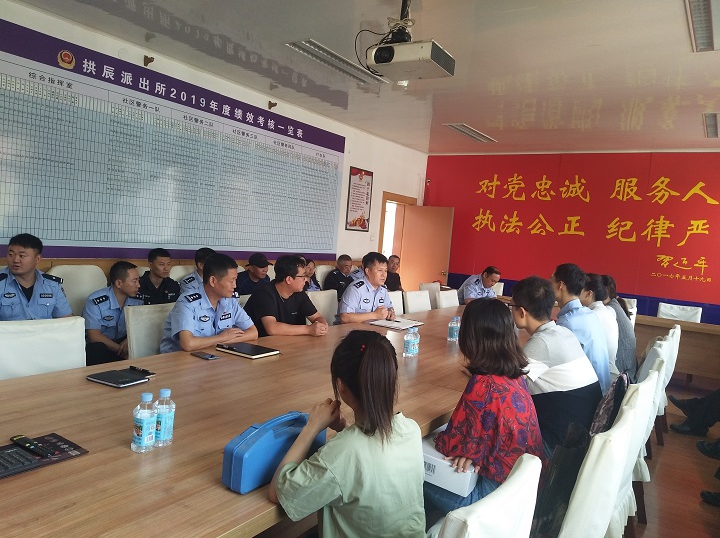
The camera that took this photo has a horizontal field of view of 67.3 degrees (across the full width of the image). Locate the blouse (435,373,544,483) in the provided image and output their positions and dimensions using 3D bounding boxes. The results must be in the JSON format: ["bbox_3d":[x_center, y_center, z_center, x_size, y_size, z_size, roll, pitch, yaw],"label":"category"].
[{"bbox_3d":[0.470,0.540,1.863,0.430,0.450,0.360,1,5,-45],"label":"blouse"}]

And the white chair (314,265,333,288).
[{"bbox_3d":[-0.317,0.504,6.387,0.560,1.030,0.480,7,4,33],"label":"white chair"}]

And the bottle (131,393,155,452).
[{"bbox_3d":[-0.621,0.436,1.563,0.066,0.168,0.066,7,4,33],"label":"bottle"}]

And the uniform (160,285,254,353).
[{"bbox_3d":[-0.936,0.387,3.242,0.380,0.550,0.490,8,5,41],"label":"uniform"}]

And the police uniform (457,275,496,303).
[{"bbox_3d":[1.405,0.349,6.753,0.400,0.530,0.480,8,5,41],"label":"police uniform"}]

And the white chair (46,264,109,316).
[{"bbox_3d":[-1.932,0.527,3.914,0.560,1.030,0.480,7,4,33],"label":"white chair"}]

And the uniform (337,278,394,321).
[{"bbox_3d":[0.018,0.340,4.296,0.350,0.540,0.480,7,4,31],"label":"uniform"}]

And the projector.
[{"bbox_3d":[0.280,-1.100,2.884,0.364,0.094,0.290,7,4,33],"label":"projector"}]

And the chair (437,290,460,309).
[{"bbox_3d":[1.117,0.718,5.881,0.550,0.910,0.460,7,4,33],"label":"chair"}]

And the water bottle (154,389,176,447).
[{"bbox_3d":[-0.602,0.461,1.678,0.063,0.168,0.063,7,4,33],"label":"water bottle"}]

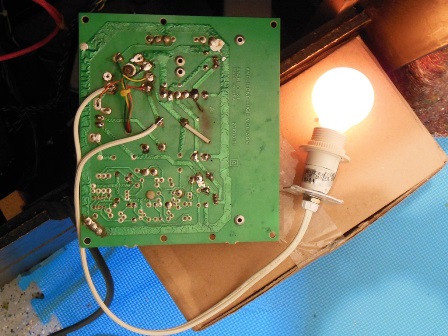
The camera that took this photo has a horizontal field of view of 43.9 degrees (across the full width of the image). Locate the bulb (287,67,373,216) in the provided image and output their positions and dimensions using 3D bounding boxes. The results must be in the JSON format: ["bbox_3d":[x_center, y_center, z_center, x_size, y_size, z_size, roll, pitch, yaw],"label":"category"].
[{"bbox_3d":[0.093,-0.025,0.485,0.054,0.054,0.132,17,85,5],"label":"bulb"}]

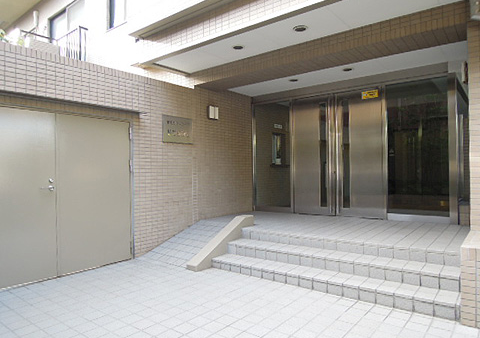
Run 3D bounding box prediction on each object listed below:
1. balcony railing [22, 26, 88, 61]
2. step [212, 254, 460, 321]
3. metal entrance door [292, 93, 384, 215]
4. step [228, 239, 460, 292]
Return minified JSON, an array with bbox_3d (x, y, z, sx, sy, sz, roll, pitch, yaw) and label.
[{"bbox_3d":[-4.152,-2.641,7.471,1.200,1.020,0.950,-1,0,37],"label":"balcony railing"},{"bbox_3d":[0.794,1.148,3.483,2.570,0.125,0.337,-1,0,37],"label":"step"},{"bbox_3d":[1.657,-0.227,5.764,1.632,2.095,0.100,-1,0,37],"label":"metal entrance door"},{"bbox_3d":[0.986,1.016,3.748,2.580,0.135,0.340,-1,0,37],"label":"step"}]

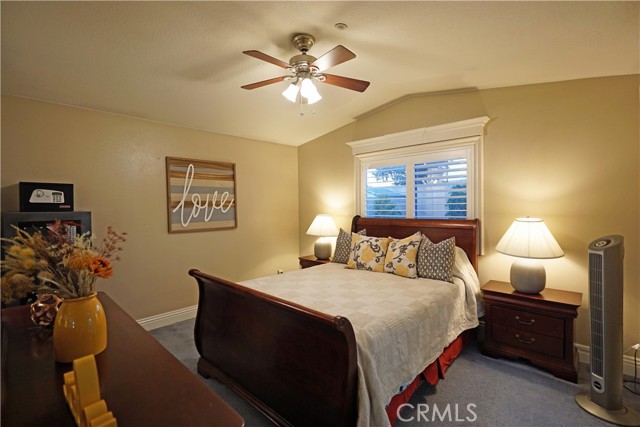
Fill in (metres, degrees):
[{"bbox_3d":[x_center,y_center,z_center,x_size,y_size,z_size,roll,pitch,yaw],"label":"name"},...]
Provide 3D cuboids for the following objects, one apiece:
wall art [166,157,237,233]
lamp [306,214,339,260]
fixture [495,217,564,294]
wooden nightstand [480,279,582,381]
[{"bbox_3d":[-1.486,-0.235,3.696,0.035,0.911,0.905,1,3,44],"label":"wall art"},{"bbox_3d":[0.050,0.345,4.181,0.475,0.660,0.475,-1,2,0],"label":"lamp"},{"bbox_3d":[1.840,0.367,2.512,0.485,0.670,0.485,1,3,42],"label":"fixture"},{"bbox_3d":[1.880,1.012,2.555,0.680,0.620,0.390,1,3,42],"label":"wooden nightstand"}]

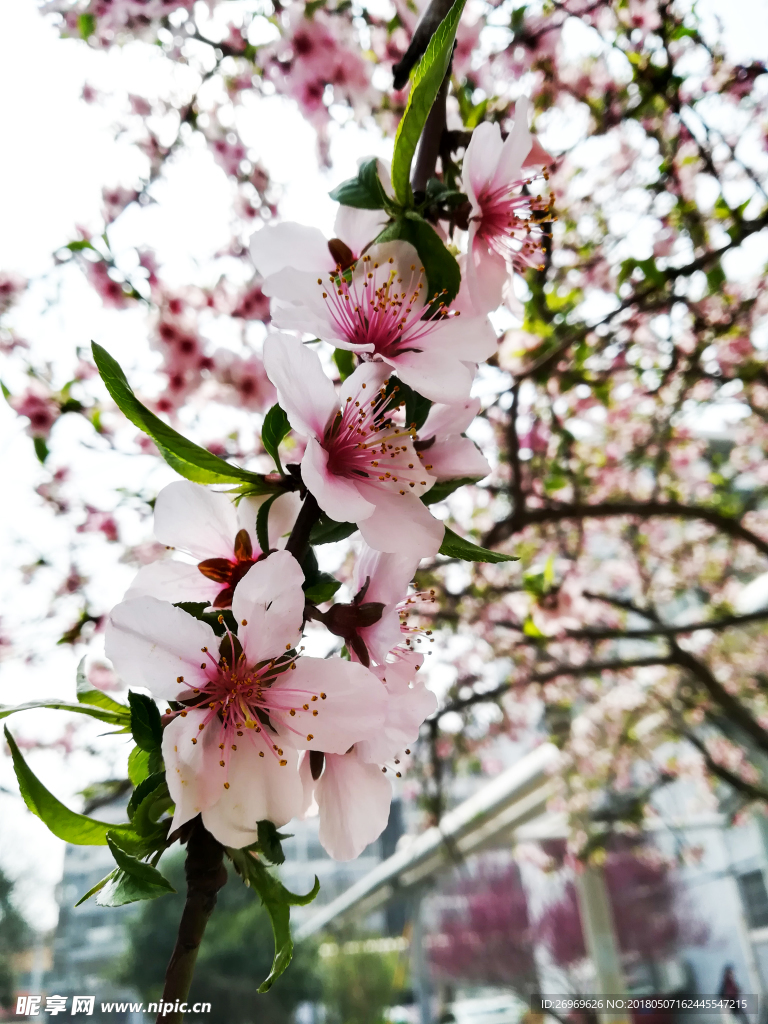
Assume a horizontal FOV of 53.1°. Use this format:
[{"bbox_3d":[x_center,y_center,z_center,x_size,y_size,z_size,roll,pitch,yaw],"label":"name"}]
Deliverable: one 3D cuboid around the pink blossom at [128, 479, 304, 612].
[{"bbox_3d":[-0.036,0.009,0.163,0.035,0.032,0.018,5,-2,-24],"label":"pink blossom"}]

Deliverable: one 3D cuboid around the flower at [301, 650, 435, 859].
[{"bbox_3d":[-0.004,0.053,0.172,0.022,0.044,0.030,20,-12,-37],"label":"flower"}]

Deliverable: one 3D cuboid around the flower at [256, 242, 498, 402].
[{"bbox_3d":[-0.003,-0.042,0.170,0.048,0.036,0.024,0,-38,-6],"label":"flower"}]

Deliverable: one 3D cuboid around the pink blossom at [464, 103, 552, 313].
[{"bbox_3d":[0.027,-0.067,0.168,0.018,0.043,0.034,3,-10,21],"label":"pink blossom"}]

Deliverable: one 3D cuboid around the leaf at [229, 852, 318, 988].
[{"bbox_3d":[-0.023,0.084,0.160,0.018,0.027,0.010,0,0,-12],"label":"leaf"}]

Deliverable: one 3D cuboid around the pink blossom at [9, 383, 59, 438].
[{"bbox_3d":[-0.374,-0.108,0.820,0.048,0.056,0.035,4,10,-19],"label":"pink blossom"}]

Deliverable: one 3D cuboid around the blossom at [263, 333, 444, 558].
[{"bbox_3d":[-0.007,-0.012,0.160,0.034,0.042,0.024,0,-18,-40],"label":"blossom"}]

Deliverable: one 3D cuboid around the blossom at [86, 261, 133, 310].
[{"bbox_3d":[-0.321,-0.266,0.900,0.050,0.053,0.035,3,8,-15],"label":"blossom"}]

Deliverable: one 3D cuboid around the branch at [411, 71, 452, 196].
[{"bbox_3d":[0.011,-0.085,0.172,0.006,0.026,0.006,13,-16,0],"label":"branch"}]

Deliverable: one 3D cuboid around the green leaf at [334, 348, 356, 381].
[{"bbox_3d":[-0.009,-0.034,0.178,0.006,0.009,0.004,0,0,0],"label":"green leaf"}]

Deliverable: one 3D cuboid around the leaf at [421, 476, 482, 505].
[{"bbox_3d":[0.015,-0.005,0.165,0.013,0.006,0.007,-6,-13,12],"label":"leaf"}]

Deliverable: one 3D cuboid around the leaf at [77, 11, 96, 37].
[{"bbox_3d":[-0.348,-0.569,0.900,0.023,0.030,0.012,0,0,0],"label":"leaf"}]

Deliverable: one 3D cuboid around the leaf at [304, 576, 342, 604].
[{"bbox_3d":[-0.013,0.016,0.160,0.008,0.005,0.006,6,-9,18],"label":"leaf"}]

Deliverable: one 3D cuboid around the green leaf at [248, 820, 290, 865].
[{"bbox_3d":[-0.022,0.064,0.150,0.007,0.009,0.005,0,0,-18],"label":"green leaf"}]

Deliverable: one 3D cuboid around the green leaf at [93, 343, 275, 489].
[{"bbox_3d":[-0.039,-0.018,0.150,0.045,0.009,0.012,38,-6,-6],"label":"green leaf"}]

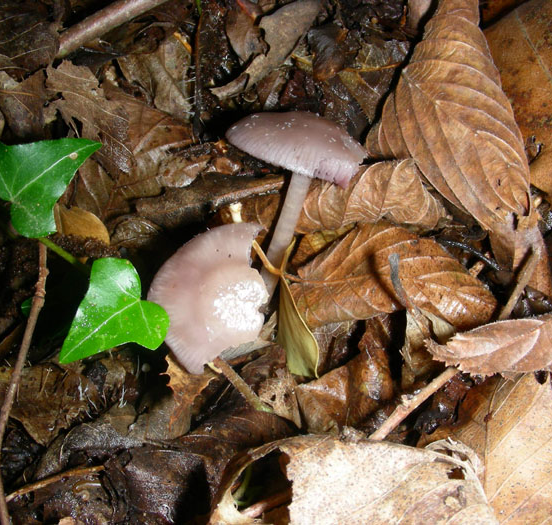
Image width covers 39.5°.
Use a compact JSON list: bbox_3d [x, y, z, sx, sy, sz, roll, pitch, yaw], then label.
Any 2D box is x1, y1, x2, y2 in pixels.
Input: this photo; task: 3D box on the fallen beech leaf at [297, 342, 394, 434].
[{"bbox_3d":[0.025,0.043,0.265,0.035,0.016,0.031,-6,56,0],"label":"fallen beech leaf"}]

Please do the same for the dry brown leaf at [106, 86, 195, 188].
[{"bbox_3d":[-0.058,-0.060,0.345,0.039,0.011,0.063,-20,57,-17],"label":"dry brown leaf"}]

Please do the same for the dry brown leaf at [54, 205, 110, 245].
[{"bbox_3d":[-0.082,-0.016,0.314,0.033,0.006,0.018,12,60,3],"label":"dry brown leaf"}]

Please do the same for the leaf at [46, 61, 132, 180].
[{"bbox_3d":[-0.083,-0.066,0.346,0.035,0.012,0.082,-26,59,-17],"label":"leaf"}]

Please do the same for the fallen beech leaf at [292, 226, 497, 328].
[{"bbox_3d":[0.045,0.004,0.292,0.075,0.016,0.046,5,55,3],"label":"fallen beech leaf"}]

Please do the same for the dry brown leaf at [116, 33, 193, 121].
[{"bbox_3d":[-0.056,-0.088,0.365,0.036,0.012,0.055,-27,59,-18],"label":"dry brown leaf"}]

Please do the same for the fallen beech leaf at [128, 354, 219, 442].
[{"bbox_3d":[-0.036,0.048,0.276,0.026,0.014,0.033,11,56,8],"label":"fallen beech leaf"}]

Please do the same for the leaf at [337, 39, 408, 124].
[{"bbox_3d":[0.047,-0.086,0.364,0.041,0.012,0.043,-38,63,-23],"label":"leaf"}]

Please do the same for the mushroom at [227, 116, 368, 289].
[{"bbox_3d":[0.005,-0.018,0.284,0.048,0.069,0.047,12,31,0],"label":"mushroom"}]

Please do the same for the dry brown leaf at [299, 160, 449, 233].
[{"bbox_3d":[0.039,-0.025,0.313,0.059,0.016,0.030,-1,55,-1],"label":"dry brown leaf"}]

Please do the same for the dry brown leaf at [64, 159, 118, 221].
[{"bbox_3d":[-0.078,-0.031,0.325,0.022,0.010,0.037,-24,58,-16],"label":"dry brown leaf"}]

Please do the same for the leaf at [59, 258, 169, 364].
[{"bbox_3d":[-0.060,0.020,0.268,0.041,0.009,0.041,-40,72,-20],"label":"leaf"}]

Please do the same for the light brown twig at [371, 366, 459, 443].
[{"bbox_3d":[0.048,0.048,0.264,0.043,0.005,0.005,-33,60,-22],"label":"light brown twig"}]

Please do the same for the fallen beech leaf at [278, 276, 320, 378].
[{"bbox_3d":[0.006,0.023,0.273,0.015,0.012,0.041,-17,60,7],"label":"fallen beech leaf"}]

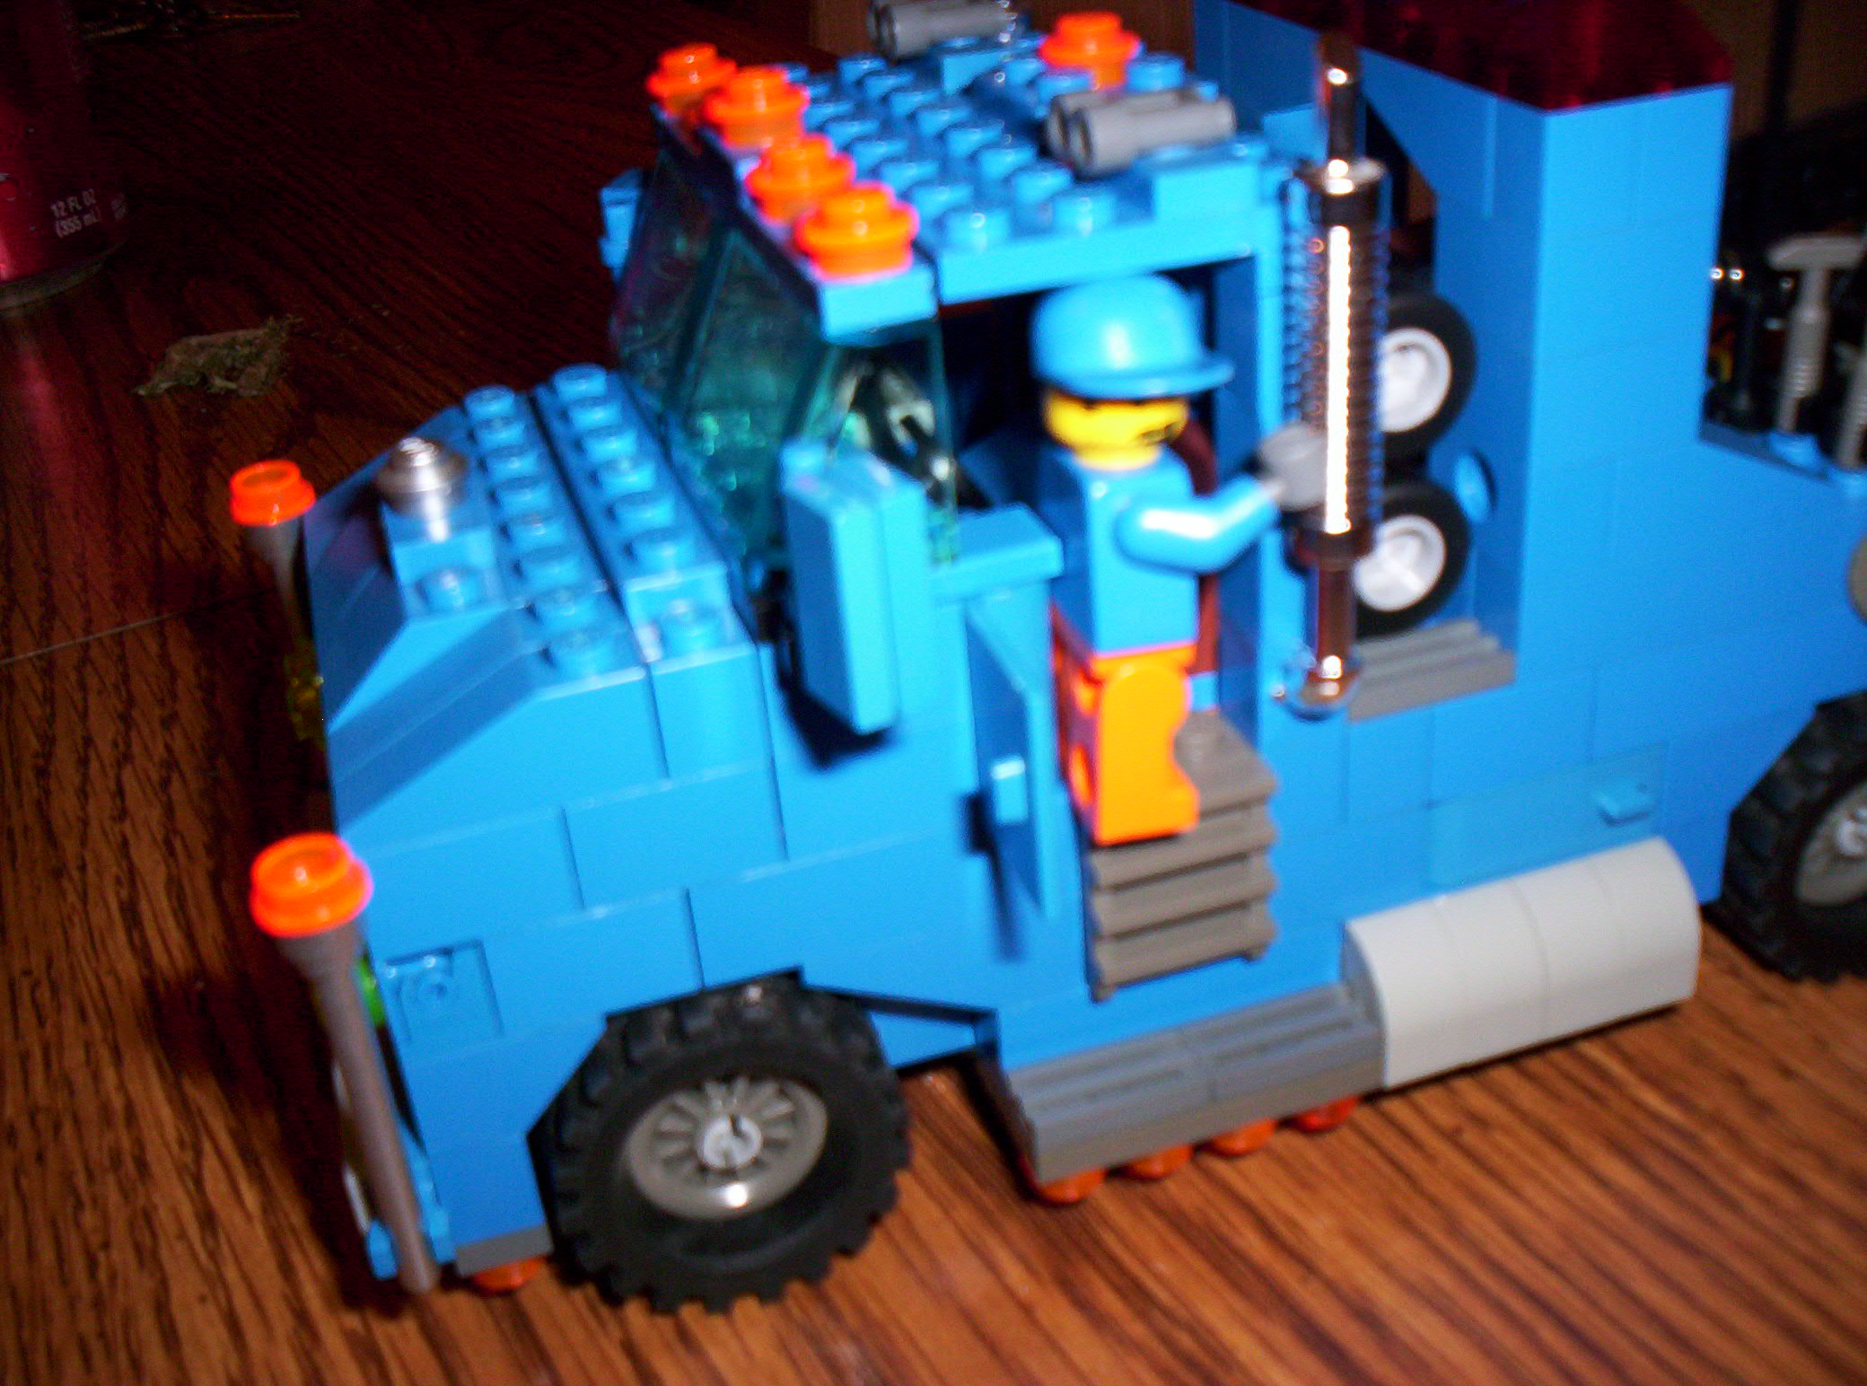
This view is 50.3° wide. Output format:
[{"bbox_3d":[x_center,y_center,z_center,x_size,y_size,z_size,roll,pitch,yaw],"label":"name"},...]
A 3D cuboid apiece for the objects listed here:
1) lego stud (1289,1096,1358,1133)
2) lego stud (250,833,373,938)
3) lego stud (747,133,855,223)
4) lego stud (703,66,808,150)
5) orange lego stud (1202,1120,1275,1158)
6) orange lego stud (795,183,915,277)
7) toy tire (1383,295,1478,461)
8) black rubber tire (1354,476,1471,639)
[{"bbox_3d":[0.035,0.035,0.178,0.008,0.004,0.008,-13,30,-13],"label":"lego stud"},{"bbox_3d":[-0.044,0.013,0.139,0.008,0.005,0.008,-13,30,-13],"label":"lego stud"},{"bbox_3d":[-0.010,-0.039,0.151,0.008,0.005,0.008,-4,29,3],"label":"lego stud"},{"bbox_3d":[-0.014,-0.047,0.160,0.008,0.005,0.008,-13,30,-13],"label":"lego stud"},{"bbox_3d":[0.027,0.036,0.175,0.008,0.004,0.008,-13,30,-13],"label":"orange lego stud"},{"bbox_3d":[-0.005,-0.032,0.137,0.008,0.005,0.008,-4,29,2],"label":"orange lego stud"},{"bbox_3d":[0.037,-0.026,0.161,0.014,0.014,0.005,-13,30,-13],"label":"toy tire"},{"bbox_3d":[0.039,-0.012,0.171,0.014,0.014,0.005,-13,30,-13],"label":"black rubber tire"}]

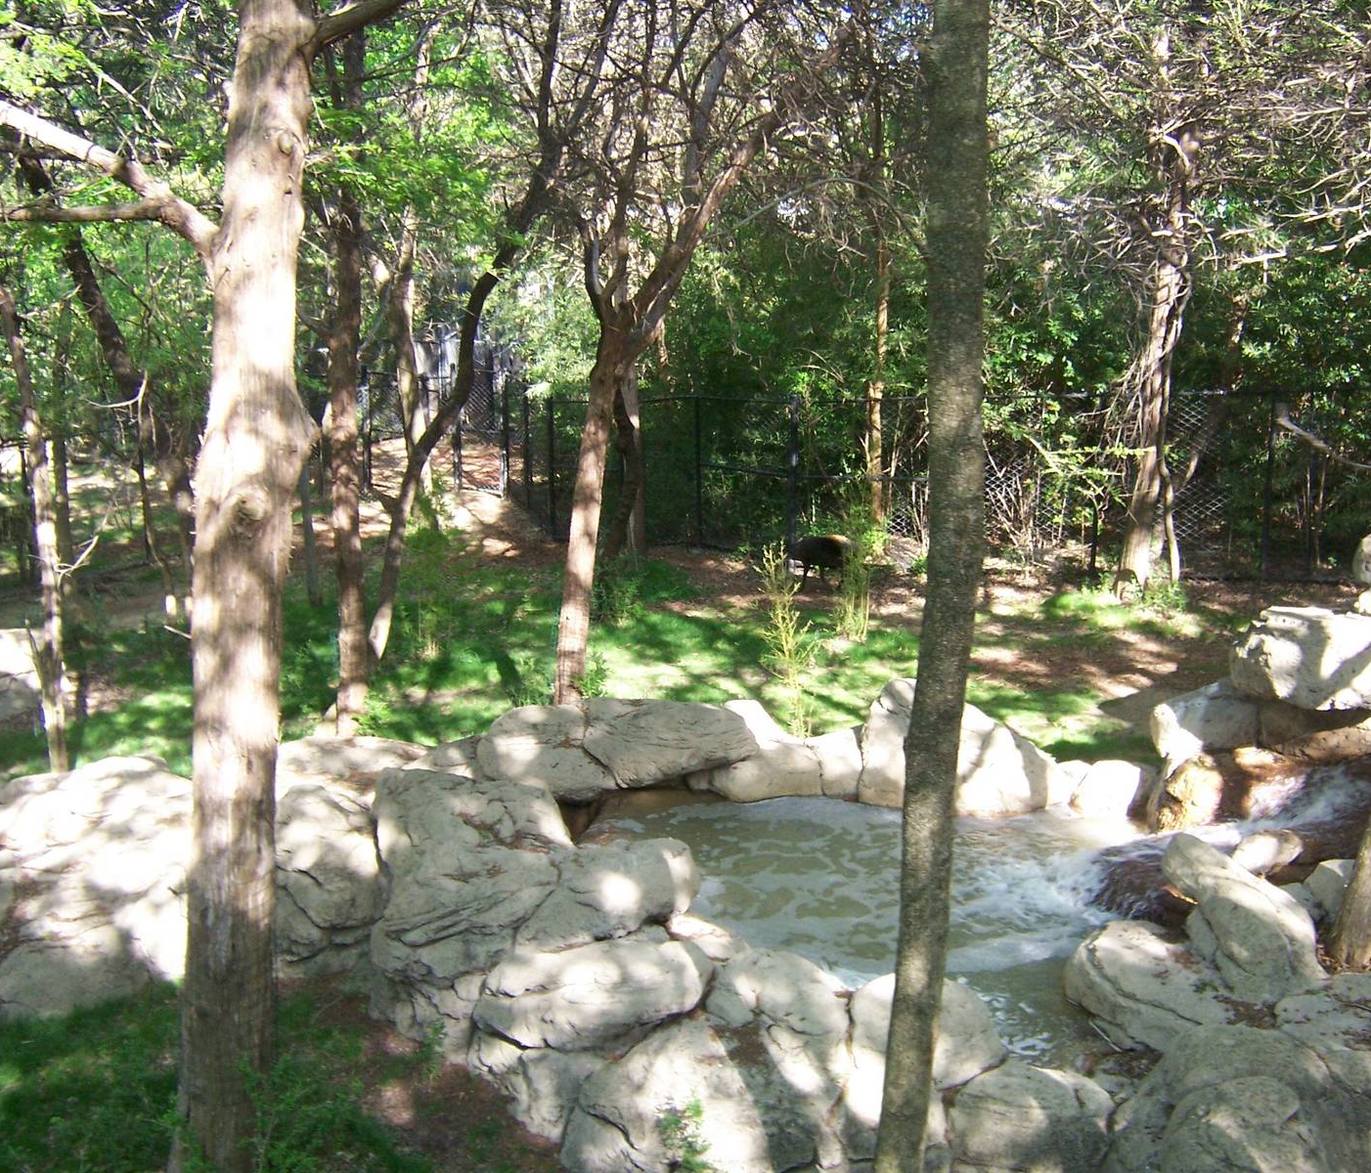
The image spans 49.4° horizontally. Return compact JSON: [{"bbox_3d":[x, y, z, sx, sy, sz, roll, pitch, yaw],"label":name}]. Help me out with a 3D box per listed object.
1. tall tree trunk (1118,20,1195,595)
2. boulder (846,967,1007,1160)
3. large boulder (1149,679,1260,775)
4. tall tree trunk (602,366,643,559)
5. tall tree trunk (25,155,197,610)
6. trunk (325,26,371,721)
[{"bbox_3d":[4.803,-2.727,15.201,0.724,5.627,0.630,0,8,0],"label":"tall tree trunk"},{"bbox_3d":[1.079,2.144,6.750,0.740,0.660,0.620,2,10,10],"label":"boulder"},{"bbox_3d":[3.215,0.882,9.240,0.598,0.504,0.683,0,8,0],"label":"large boulder"},{"bbox_3d":[-0.858,-1.688,20.600,0.520,2.750,0.420,0,10,-2],"label":"tall tree trunk"},{"bbox_3d":[-5.403,-1.863,14.043,1.418,4.254,0.630,0,8,0],"label":"tall tree trunk"},{"bbox_3d":[-2.085,-1.182,9.200,0.252,4.303,0.252,0,8,0],"label":"trunk"}]

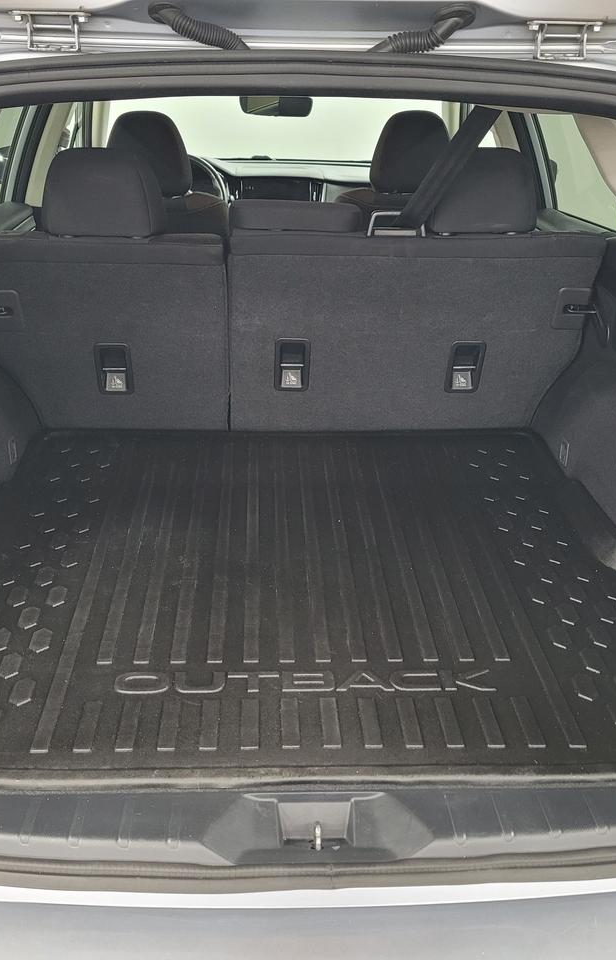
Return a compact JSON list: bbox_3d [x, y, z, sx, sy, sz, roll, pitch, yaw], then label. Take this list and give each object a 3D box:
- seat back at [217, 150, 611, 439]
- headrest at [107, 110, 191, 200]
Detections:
[{"bbox_3d":[0.206,-0.394,2.015,0.726,0.679,0.170,-1,43,-2],"label":"seat back"},{"bbox_3d":[-0.462,-0.948,2.800,0.245,0.220,0.130,-1,35,-2],"label":"headrest"}]

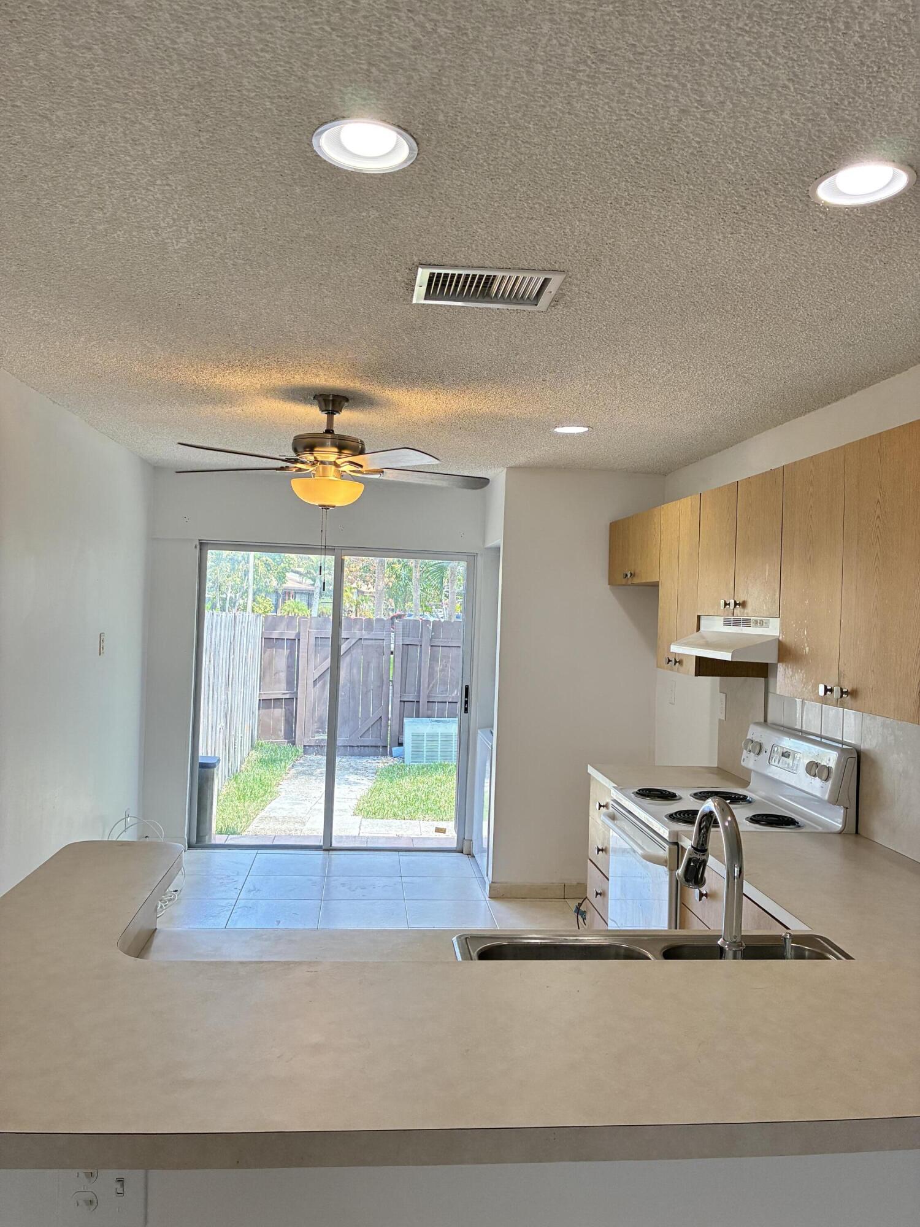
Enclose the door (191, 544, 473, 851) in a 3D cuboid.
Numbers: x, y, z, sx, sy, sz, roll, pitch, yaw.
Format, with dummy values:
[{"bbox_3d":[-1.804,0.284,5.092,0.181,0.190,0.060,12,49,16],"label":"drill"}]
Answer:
[{"bbox_3d":[-0.829,0.567,6.122,1.811,2.006,0.114,2,0,-6],"label":"door"}]

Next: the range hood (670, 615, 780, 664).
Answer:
[{"bbox_3d":[1.119,0.091,3.452,0.452,0.152,0.754,2,0,-6],"label":"range hood"}]

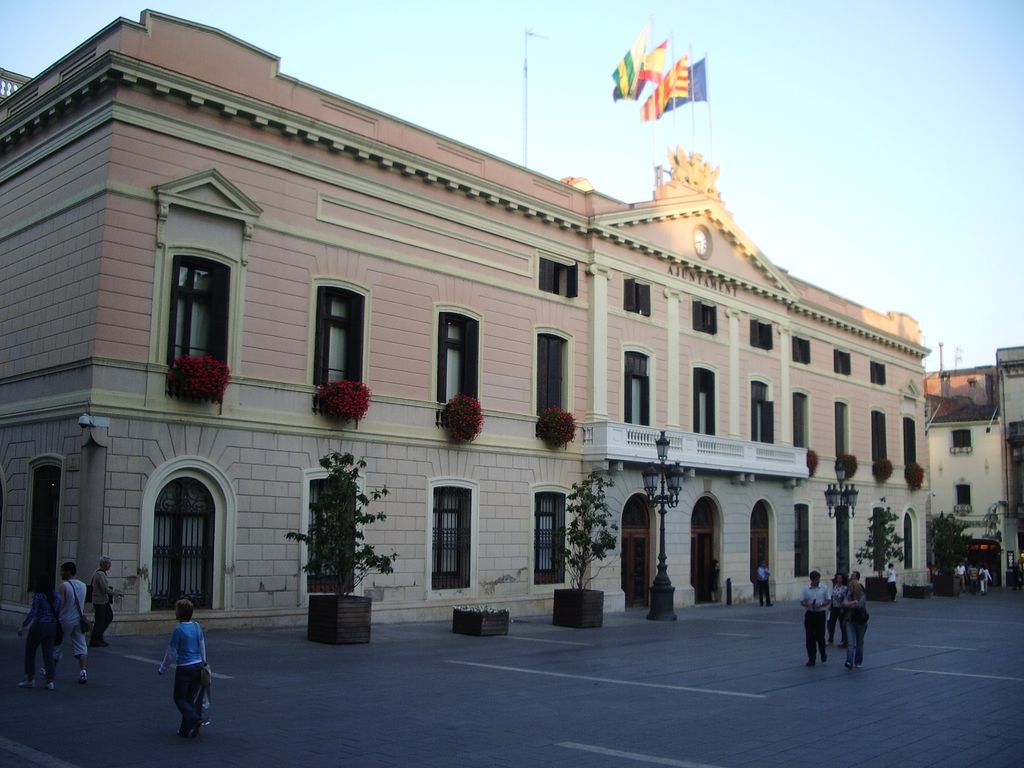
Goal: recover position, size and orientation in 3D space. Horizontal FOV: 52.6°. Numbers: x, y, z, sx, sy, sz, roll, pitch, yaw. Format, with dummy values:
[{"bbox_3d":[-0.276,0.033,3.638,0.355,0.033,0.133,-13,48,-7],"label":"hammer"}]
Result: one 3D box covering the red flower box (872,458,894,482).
[{"bbox_3d":[18.048,4.202,50.300,0.750,1.120,1.100,-6,-11,43],"label":"red flower box"}]

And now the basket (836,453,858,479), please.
[{"bbox_3d":[15.359,3.754,47.400,0.750,1.120,1.100,-6,-11,43],"label":"basket"}]

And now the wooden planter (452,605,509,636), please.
[{"bbox_3d":[-0.721,5.544,24.225,0.938,0.632,0.918,-7,-11,42],"label":"wooden planter"}]

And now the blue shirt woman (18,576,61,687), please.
[{"bbox_3d":[-6.564,3.435,14.400,0.540,1.580,0.440,7,-9,-35],"label":"blue shirt woman"}]

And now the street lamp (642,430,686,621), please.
[{"bbox_3d":[4.405,4.126,30.241,1.326,5.508,1.326,-7,-11,42],"label":"street lamp"}]

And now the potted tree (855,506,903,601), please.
[{"bbox_3d":[14.920,6.887,42.147,1.530,3.978,1.530,-7,-11,42],"label":"potted tree"}]

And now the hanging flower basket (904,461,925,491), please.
[{"bbox_3d":[20.547,4.688,52.814,0.663,1.377,1.275,-7,-11,42],"label":"hanging flower basket"}]

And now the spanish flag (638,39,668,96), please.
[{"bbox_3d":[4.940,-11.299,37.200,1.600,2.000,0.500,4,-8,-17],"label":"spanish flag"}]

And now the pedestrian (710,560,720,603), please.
[{"bbox_3d":[7.429,7.192,37.800,0.380,1.580,0.440,-6,-10,43],"label":"pedestrian"}]

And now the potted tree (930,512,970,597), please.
[{"bbox_3d":[21.260,8.266,50.200,1.700,3.980,1.700,-6,-11,43],"label":"potted tree"}]

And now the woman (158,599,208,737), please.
[{"bbox_3d":[-3.796,3.291,12.000,0.530,1.570,0.420,3,-8,-14],"label":"woman"}]

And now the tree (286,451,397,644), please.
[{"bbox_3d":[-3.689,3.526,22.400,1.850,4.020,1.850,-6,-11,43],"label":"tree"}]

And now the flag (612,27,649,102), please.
[{"bbox_3d":[4.477,-11.965,38.985,1.734,2.652,0.459,-7,-11,42],"label":"flag"}]

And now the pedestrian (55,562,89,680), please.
[{"bbox_3d":[-6.382,3.441,15.000,0.480,1.700,0.480,5,-8,-27],"label":"pedestrian"}]

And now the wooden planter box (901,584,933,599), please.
[{"bbox_3d":[17.624,9.031,45.000,0.950,0.600,0.950,-6,-10,43],"label":"wooden planter box"}]

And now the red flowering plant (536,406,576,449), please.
[{"bbox_3d":[1.368,1.322,31.270,0.612,1.122,1.306,-7,-11,42],"label":"red flowering plant"}]

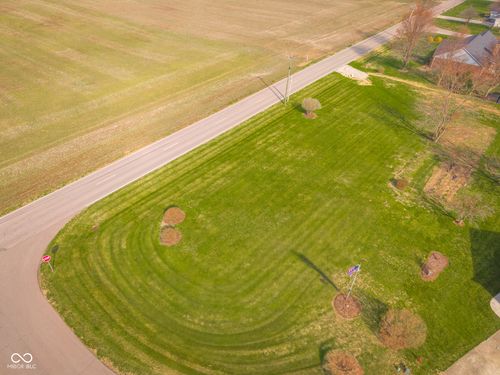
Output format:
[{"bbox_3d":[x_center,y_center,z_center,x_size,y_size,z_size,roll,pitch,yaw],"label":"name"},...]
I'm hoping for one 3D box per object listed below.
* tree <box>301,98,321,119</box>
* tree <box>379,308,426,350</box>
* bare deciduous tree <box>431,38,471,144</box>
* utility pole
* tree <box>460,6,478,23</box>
[{"bbox_3d":[12.051,-15.866,68.965,4.100,3.900,4.100,2,38,0],"label":"tree"},{"bbox_3d":[13.700,13.000,31.800,4.200,3.200,4.200,2,38,0],"label":"tree"},{"bbox_3d":[34.000,-14.800,58.400,6.200,16.300,6.200,2,38,0],"label":"bare deciduous tree"},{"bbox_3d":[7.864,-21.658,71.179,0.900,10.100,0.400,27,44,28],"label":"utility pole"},{"bbox_3d":[87.807,-68.290,137.550,7.000,6.200,7.000,2,38,0],"label":"tree"}]

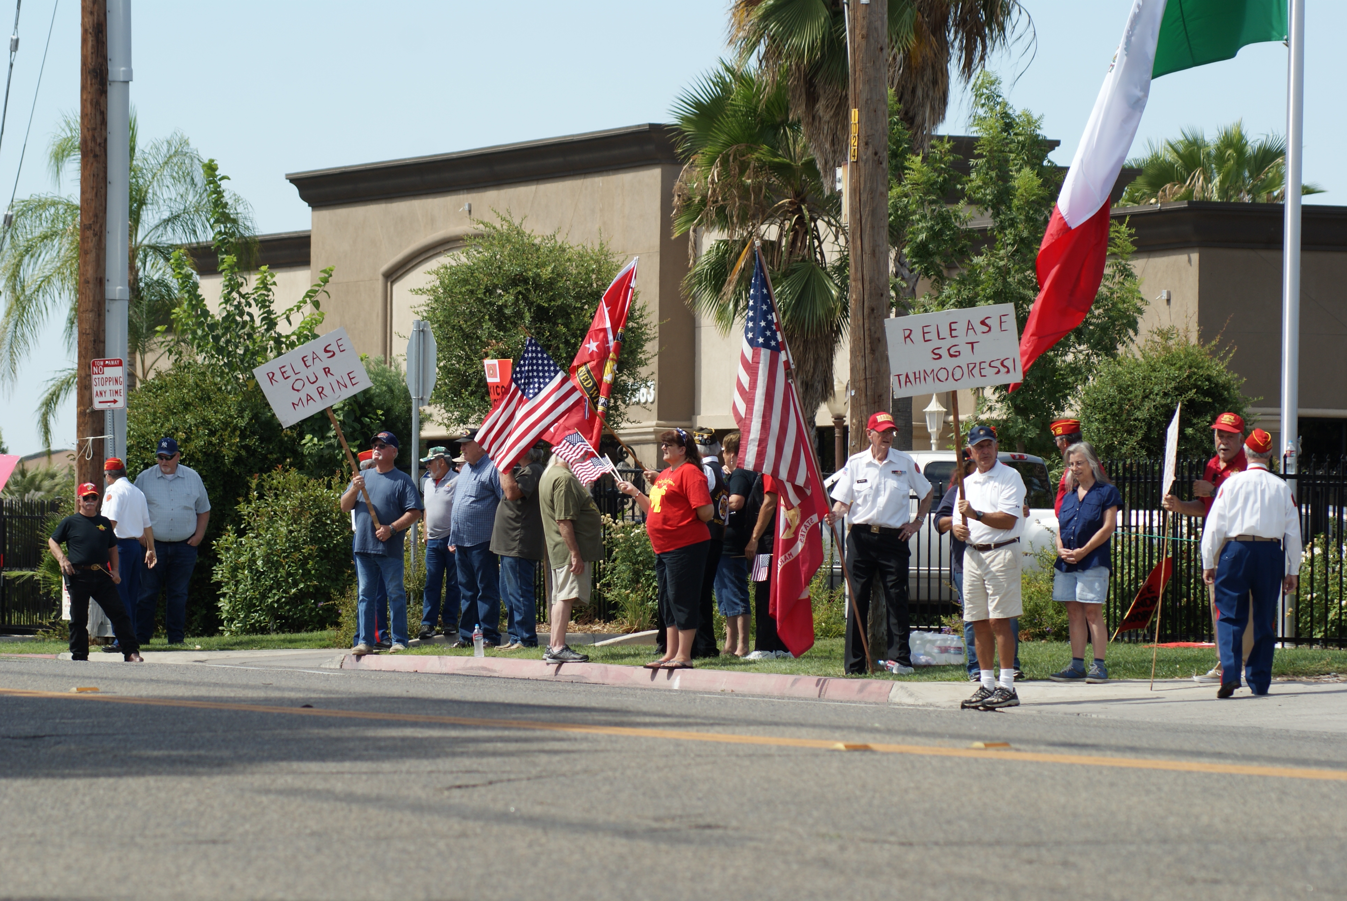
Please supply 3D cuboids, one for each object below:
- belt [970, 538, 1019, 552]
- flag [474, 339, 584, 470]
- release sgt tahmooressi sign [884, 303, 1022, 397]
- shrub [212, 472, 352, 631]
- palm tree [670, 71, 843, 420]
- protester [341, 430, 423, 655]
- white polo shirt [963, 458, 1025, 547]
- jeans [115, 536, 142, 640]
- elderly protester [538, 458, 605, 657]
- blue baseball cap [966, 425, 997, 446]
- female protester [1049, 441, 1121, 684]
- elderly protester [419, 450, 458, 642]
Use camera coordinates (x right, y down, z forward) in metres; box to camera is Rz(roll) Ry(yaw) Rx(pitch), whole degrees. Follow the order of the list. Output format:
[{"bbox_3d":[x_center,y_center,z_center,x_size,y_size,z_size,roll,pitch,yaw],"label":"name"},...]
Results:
[{"bbox_3d":[2.018,0.598,42.600,0.360,0.090,0.290,0,-1,37],"label":"belt"},{"bbox_3d":[-1.170,-0.339,50.500,0.820,0.630,0.200,-43,0,0],"label":"flag"},{"bbox_3d":[1.810,-0.646,43.600,0.830,0.515,0.015,-8,0,10],"label":"release sgt tahmooressi sign"},{"bbox_3d":[-3.660,0.948,63.300,1.400,1.580,1.300,0,0,0],"label":"shrub"},{"bbox_3d":[1.475,-1.468,84.000,2.900,6.700,2.900,0,0,0],"label":"palm tree"},{"bbox_3d":[-2.382,0.751,55.000,0.660,1.820,0.460,0,0,22],"label":"protester"},{"bbox_3d":[2.005,0.332,42.600,0.460,0.560,0.320,0,-1,38],"label":"white polo shirt"},{"bbox_3d":[-4.905,1.274,60.500,0.380,0.980,0.360,1,-1,-37],"label":"jeans"},{"bbox_3d":[-0.733,0.714,48.700,0.450,1.680,0.540,0,-1,20],"label":"elderly protester"},{"bbox_3d":[1.944,-0.089,42.500,0.185,0.135,0.270,1,-1,-7],"label":"blue baseball cap"},{"bbox_3d":[2.796,0.761,46.000,0.480,1.640,0.370,0,-1,35],"label":"female protester"},{"bbox_3d":[-2.050,0.809,59.300,0.480,1.690,0.350,0,-1,33],"label":"elderly protester"}]

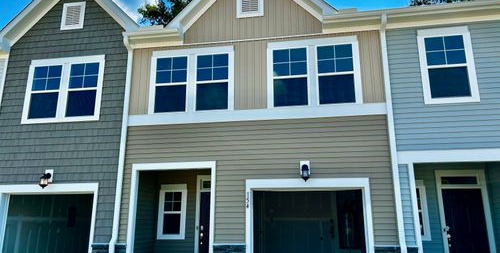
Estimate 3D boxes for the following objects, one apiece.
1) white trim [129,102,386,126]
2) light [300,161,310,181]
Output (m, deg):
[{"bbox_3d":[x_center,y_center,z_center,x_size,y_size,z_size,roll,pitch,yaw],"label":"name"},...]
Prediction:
[{"bbox_3d":[0.027,-0.260,8.598,5.986,0.254,0.050,-2,-14,9],"label":"white trim"},{"bbox_3d":[1.184,0.950,8.015,0.212,0.440,0.200,-2,-14,9],"label":"light"}]

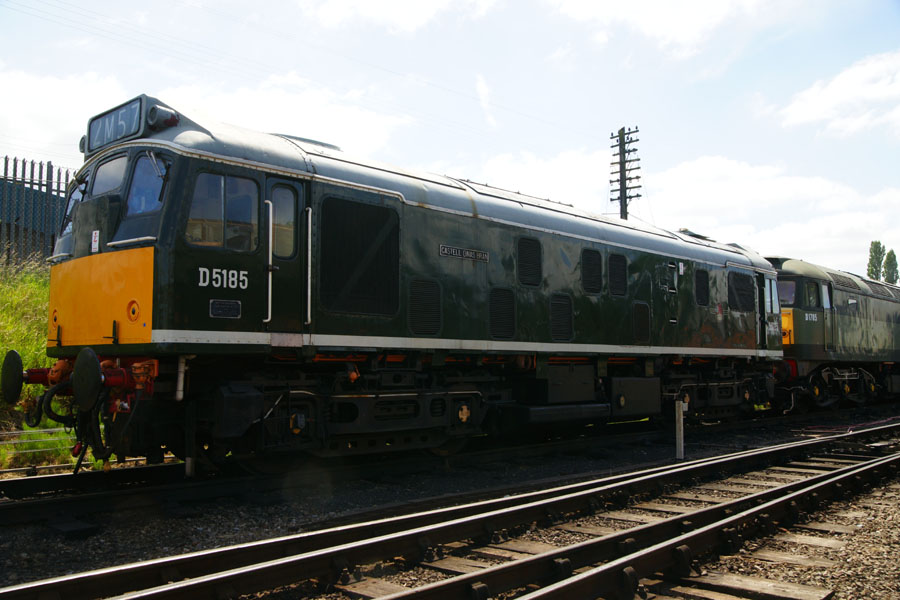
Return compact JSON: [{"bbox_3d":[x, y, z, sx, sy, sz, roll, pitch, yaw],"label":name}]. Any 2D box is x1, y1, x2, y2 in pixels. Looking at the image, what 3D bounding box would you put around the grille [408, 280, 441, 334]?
[{"bbox_3d":[-0.309,0.092,9.253,0.580,0.700,0.050,5,-7,-45],"label":"grille"}]

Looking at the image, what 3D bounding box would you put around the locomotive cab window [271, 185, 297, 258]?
[{"bbox_3d":[-1.767,-0.821,7.930,0.330,0.760,0.060,5,-7,-45],"label":"locomotive cab window"}]

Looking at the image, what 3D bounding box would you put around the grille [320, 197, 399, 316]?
[{"bbox_3d":[-1.024,-0.469,8.600,1.130,1.260,0.070,5,-7,-45],"label":"grille"}]

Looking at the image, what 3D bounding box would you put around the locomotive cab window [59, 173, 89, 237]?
[{"bbox_3d":[-4.290,-1.053,8.530,0.070,0.700,0.680,14,-12,-33],"label":"locomotive cab window"}]

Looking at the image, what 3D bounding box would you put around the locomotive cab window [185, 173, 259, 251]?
[{"bbox_3d":[-2.248,-0.867,7.410,0.790,0.760,0.060,5,-7,-45],"label":"locomotive cab window"}]

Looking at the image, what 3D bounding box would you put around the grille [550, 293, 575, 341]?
[{"bbox_3d":[1.688,0.270,11.235,0.600,0.700,0.050,5,-7,-45],"label":"grille"}]

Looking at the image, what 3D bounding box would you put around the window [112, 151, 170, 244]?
[{"bbox_3d":[-2.984,-0.957,7.262,0.660,0.900,0.080,-3,-15,35],"label":"window"}]

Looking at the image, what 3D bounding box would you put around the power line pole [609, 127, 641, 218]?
[{"bbox_3d":[6.161,-1.346,26.224,1.200,9.510,0.300,-4,-6,37],"label":"power line pole"}]

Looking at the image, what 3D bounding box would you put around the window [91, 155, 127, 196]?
[{"bbox_3d":[-3.597,-1.297,7.911,0.740,0.400,0.060,-5,-14,45],"label":"window"}]

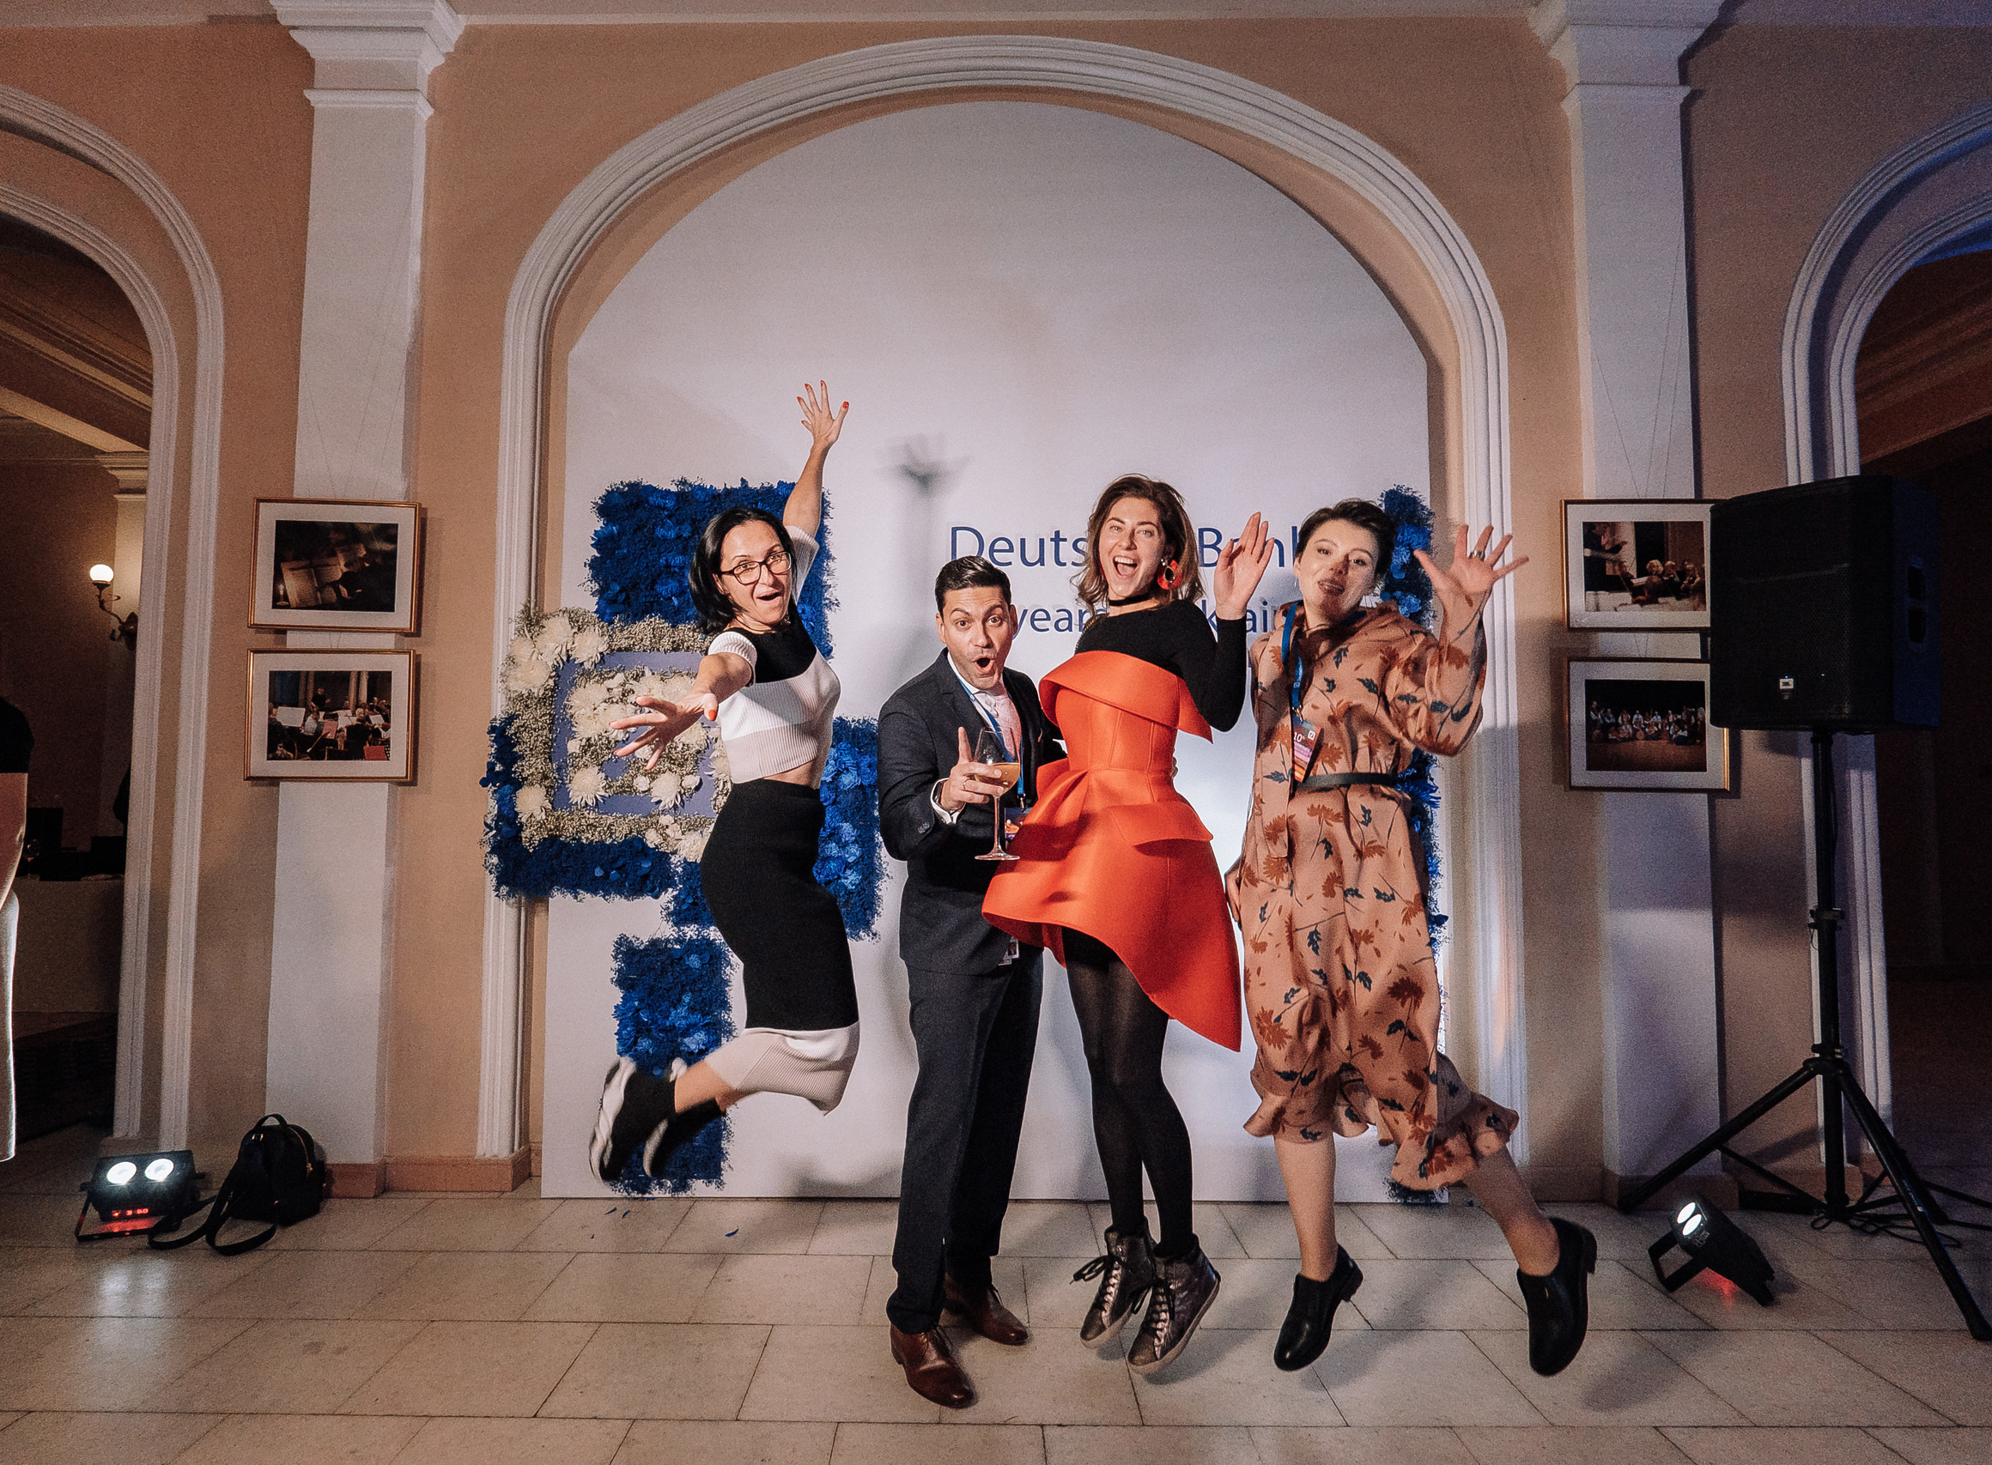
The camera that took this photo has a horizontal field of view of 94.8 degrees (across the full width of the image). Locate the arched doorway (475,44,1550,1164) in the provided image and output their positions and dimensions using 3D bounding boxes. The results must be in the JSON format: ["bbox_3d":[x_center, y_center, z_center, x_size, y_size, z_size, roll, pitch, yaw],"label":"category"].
[{"bbox_3d":[0.031,-0.428,3.029,3.240,3.720,0.260,0,-3,0],"label":"arched doorway"}]

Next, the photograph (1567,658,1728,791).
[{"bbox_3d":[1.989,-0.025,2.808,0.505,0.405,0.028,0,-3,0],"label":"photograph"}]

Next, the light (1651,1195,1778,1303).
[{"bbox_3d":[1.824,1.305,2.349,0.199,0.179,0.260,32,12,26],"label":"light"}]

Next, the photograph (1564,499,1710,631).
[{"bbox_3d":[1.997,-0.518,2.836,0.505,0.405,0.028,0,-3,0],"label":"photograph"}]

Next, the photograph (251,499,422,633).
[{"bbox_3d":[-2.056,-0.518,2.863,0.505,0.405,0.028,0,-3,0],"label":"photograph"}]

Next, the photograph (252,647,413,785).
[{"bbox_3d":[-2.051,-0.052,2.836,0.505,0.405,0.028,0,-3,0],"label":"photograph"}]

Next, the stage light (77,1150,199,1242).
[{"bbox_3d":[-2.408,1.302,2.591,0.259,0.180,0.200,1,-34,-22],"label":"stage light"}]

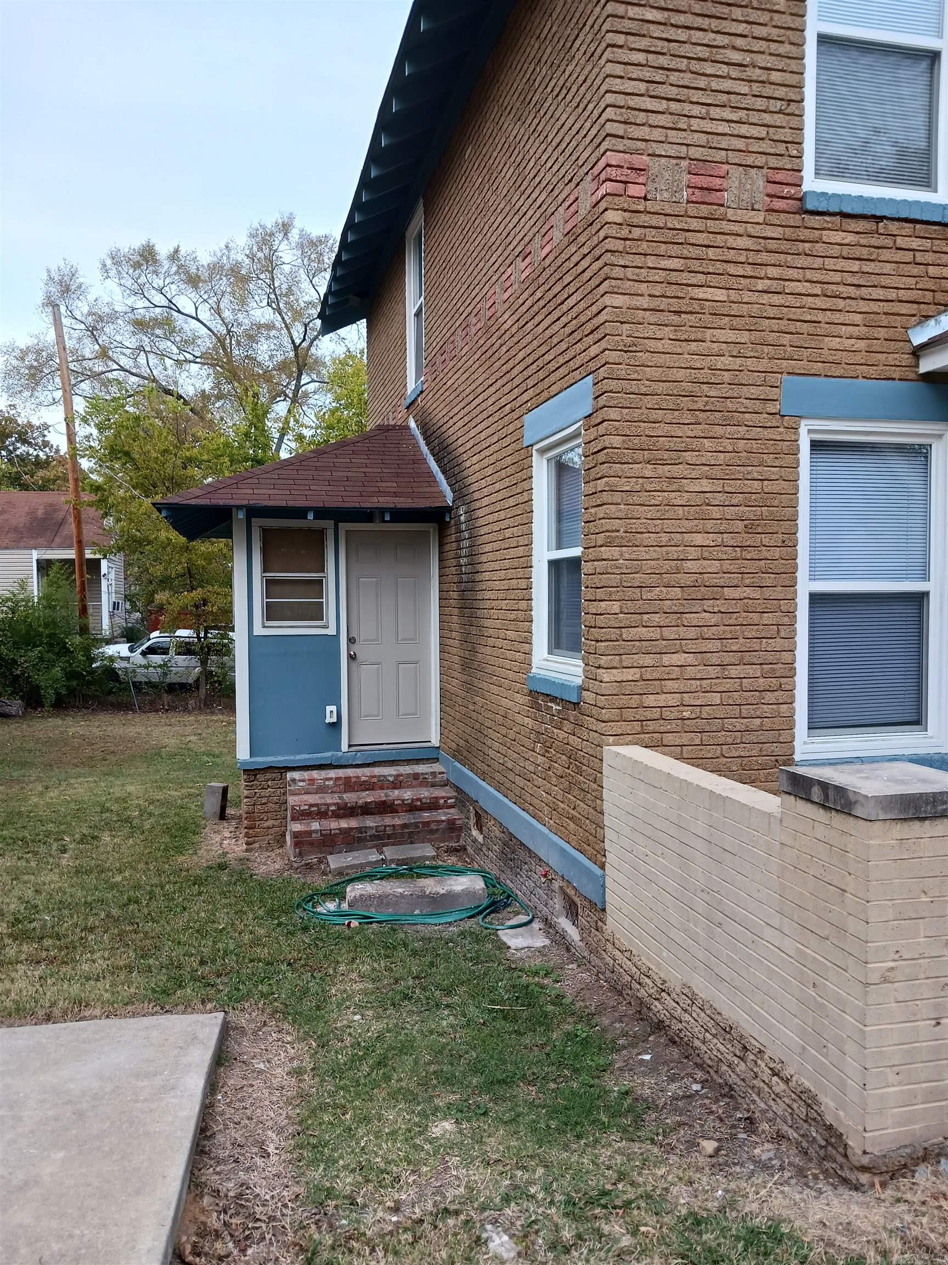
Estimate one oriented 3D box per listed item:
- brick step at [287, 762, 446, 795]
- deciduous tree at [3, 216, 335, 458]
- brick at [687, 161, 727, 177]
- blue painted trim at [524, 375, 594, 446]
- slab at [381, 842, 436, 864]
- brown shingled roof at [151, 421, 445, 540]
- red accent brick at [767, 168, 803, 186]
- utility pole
[{"bbox_3d":[-0.961,1.313,8.807,1.378,0.135,0.410,-1,2,-13],"label":"brick step"},{"bbox_3d":[-11.961,-7.875,39.710,14.400,17.800,13.600,-1,2,-14],"label":"deciduous tree"},{"bbox_3d":[1.186,-2.366,5.085,0.214,0.062,0.090,-1,2,-13],"label":"brick"},{"bbox_3d":[0.513,-1.286,5.847,0.083,0.201,1.264,-1,2,-14],"label":"blue painted trim"},{"bbox_3d":[-0.513,1.754,7.783,0.412,0.064,0.343,-1,2,-16],"label":"slab"},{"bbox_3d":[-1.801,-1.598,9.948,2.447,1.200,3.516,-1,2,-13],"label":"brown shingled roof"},{"bbox_3d":[1.611,-2.369,5.187,0.208,0.063,0.090,-1,2,-13],"label":"red accent brick"},{"bbox_3d":[-9.760,-3.161,24.000,0.270,9.571,0.270,-4,2,-13],"label":"utility pole"}]

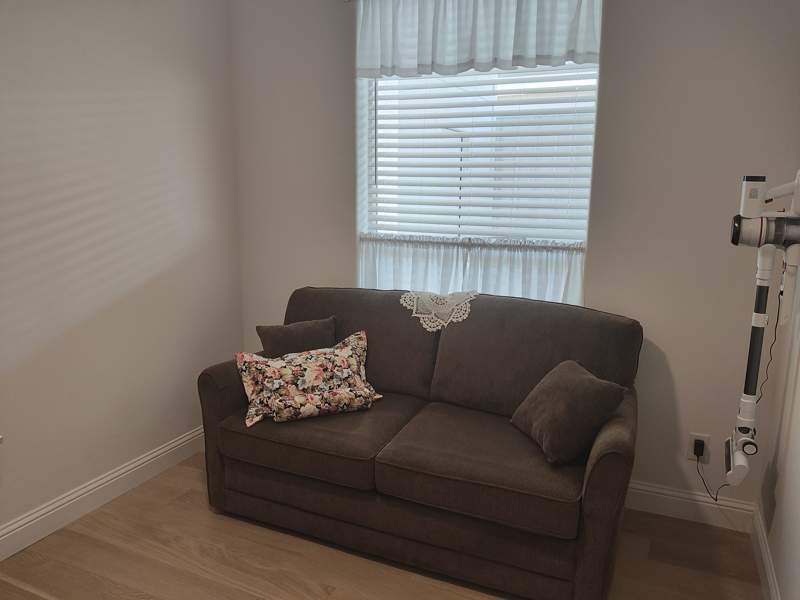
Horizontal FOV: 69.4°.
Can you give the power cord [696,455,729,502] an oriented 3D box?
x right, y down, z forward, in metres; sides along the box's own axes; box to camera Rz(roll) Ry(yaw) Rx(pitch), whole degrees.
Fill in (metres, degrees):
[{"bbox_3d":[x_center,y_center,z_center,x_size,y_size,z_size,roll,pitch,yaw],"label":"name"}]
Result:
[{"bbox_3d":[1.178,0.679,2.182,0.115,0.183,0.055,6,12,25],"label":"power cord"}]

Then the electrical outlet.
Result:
[{"bbox_3d":[1.145,0.568,2.206,0.073,0.118,0.010,6,12,25],"label":"electrical outlet"}]

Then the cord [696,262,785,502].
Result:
[{"bbox_3d":[1.153,0.326,1.994,0.165,0.950,0.260,6,12,25],"label":"cord"}]

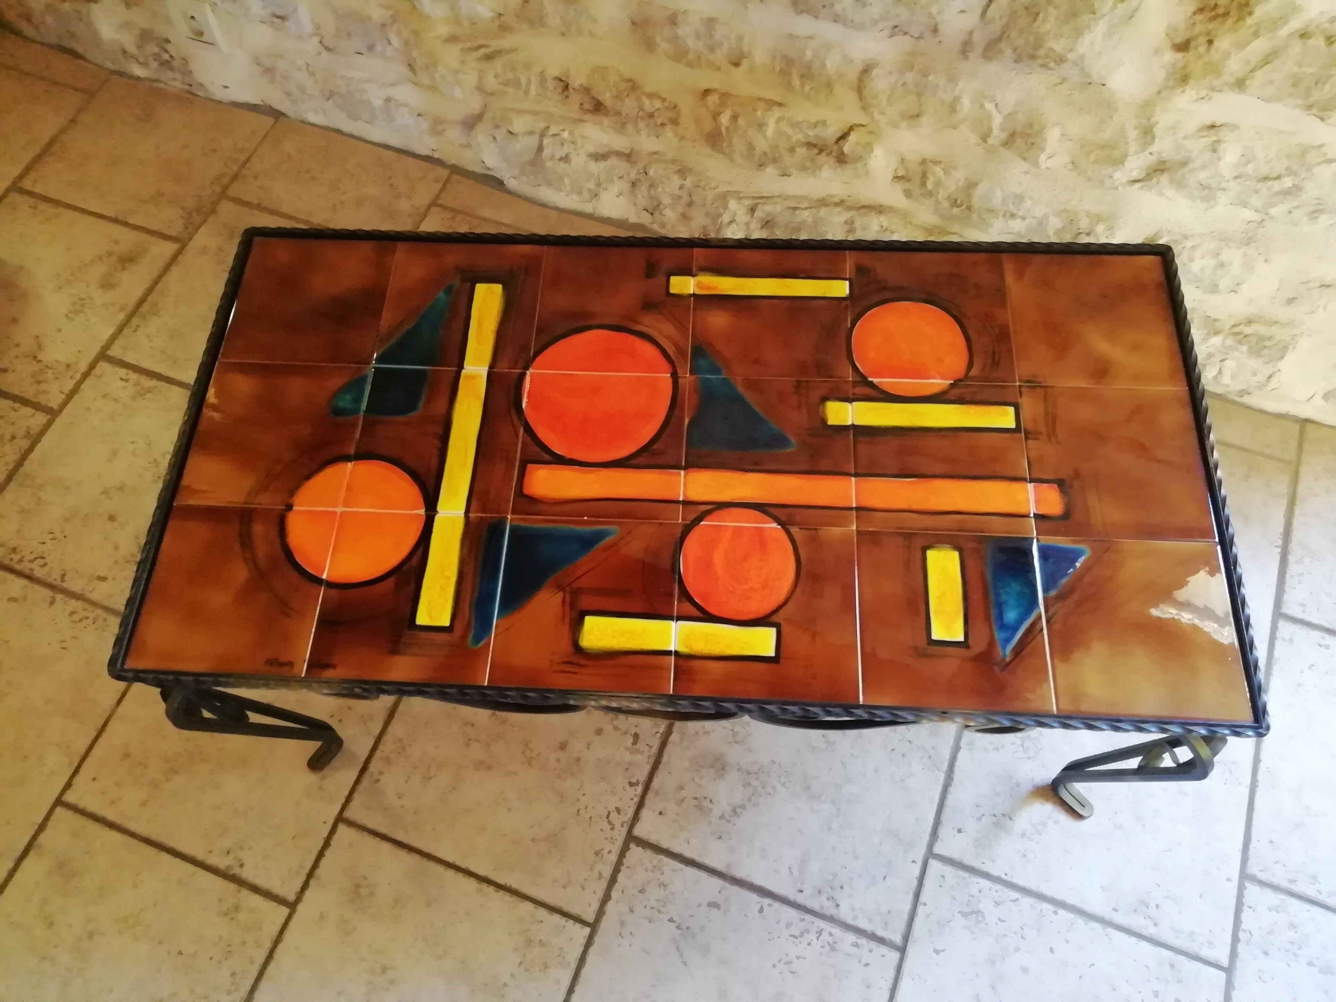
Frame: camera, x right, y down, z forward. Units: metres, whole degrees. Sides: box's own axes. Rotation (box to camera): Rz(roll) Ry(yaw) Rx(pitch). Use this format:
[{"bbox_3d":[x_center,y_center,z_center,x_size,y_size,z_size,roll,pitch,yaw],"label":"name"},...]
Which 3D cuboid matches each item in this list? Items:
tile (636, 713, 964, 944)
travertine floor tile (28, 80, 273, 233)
[{"bbox_3d":[0.174,0.315,1.247,0.332,0.010,0.334,19,66,11],"label":"tile"},{"bbox_3d":[-0.889,-0.594,1.723,0.332,0.010,0.285,19,66,11],"label":"travertine floor tile"}]

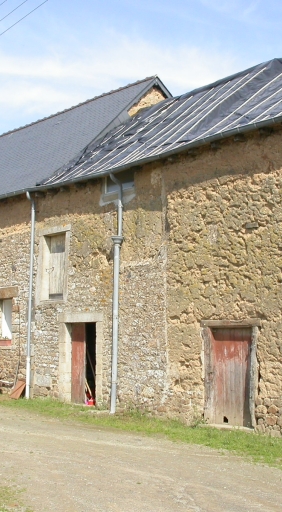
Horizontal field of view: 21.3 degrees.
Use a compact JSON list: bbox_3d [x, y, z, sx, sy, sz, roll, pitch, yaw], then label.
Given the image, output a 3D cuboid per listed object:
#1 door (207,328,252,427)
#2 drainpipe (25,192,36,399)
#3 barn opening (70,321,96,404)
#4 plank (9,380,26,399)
[{"bbox_3d":[1.567,2.071,12.974,0.200,1.740,1.160,4,-7,-39],"label":"door"},{"bbox_3d":[-2.685,0.932,17.949,0.180,4.920,0.120,4,-7,-39],"label":"drainpipe"},{"bbox_3d":[-1.204,2.365,16.445,0.250,1.800,1.080,4,-7,-39],"label":"barn opening"},{"bbox_3d":[-2.983,3.225,18.081,0.060,0.470,0.320,38,-27,-30],"label":"plank"}]

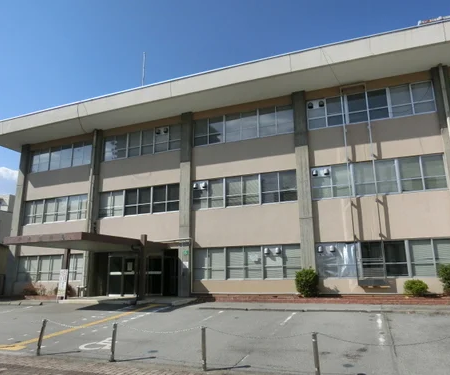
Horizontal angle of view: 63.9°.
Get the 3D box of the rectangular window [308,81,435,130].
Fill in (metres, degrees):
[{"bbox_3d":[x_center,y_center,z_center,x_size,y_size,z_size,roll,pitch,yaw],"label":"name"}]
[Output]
[{"bbox_3d":[6.546,-3.726,16.635,5.380,1.472,0.150,-6,-15,21],"label":"rectangular window"}]

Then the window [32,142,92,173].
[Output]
[{"bbox_3d":[-10.524,-1.915,23.303,5.124,1.474,0.150,-6,-15,21],"label":"window"}]

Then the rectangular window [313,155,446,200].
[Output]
[{"bbox_3d":[6.558,-0.423,15.840,5.379,1.484,0.150,-6,-15,21],"label":"rectangular window"}]

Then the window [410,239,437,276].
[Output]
[{"bbox_3d":[7.883,2.827,14.512,0.902,1.491,0.150,-6,-15,21],"label":"window"}]

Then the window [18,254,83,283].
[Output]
[{"bbox_3d":[-10.276,4.749,21.371,5.389,1.476,0.130,-6,-15,21],"label":"window"}]

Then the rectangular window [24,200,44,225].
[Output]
[{"bbox_3d":[-12.064,1.574,22.849,1.612,1.510,0.130,-6,-15,21],"label":"rectangular window"}]

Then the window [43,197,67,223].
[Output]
[{"bbox_3d":[-10.430,1.401,22.224,1.854,1.510,0.130,-6,-15,21],"label":"window"}]

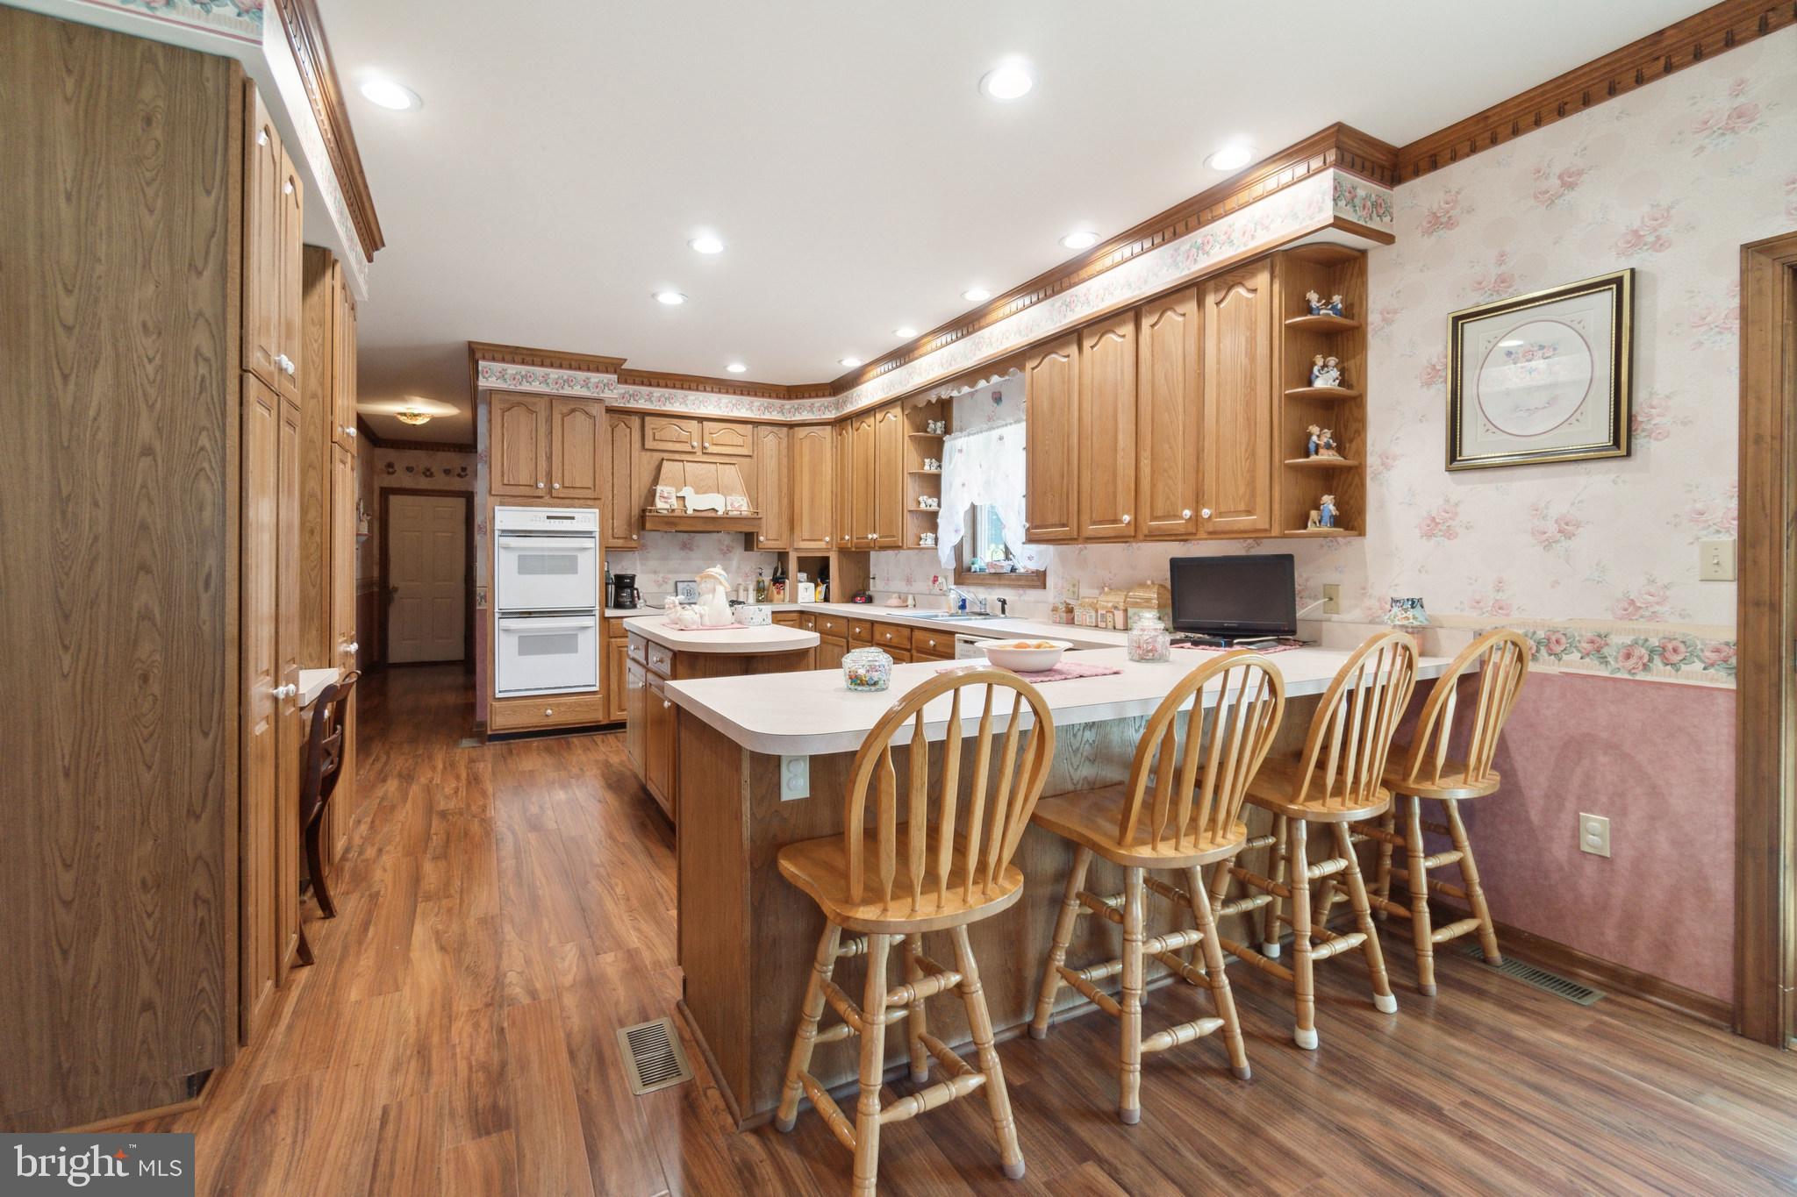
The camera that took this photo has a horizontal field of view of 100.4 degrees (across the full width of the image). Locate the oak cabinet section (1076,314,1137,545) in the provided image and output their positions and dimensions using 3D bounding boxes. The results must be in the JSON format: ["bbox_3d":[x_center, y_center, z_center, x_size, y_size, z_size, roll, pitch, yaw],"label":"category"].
[{"bbox_3d":[1.017,-0.810,3.579,0.027,1.032,0.340,-1,2,-30],"label":"oak cabinet section"}]

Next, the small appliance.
[{"bbox_3d":[-2.053,-0.060,5.650,0.200,0.255,0.190,-1,2,-29],"label":"small appliance"}]

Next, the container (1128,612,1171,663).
[{"bbox_3d":[0.831,0.126,2.498,0.135,0.147,0.135,-1,2,-29],"label":"container"}]

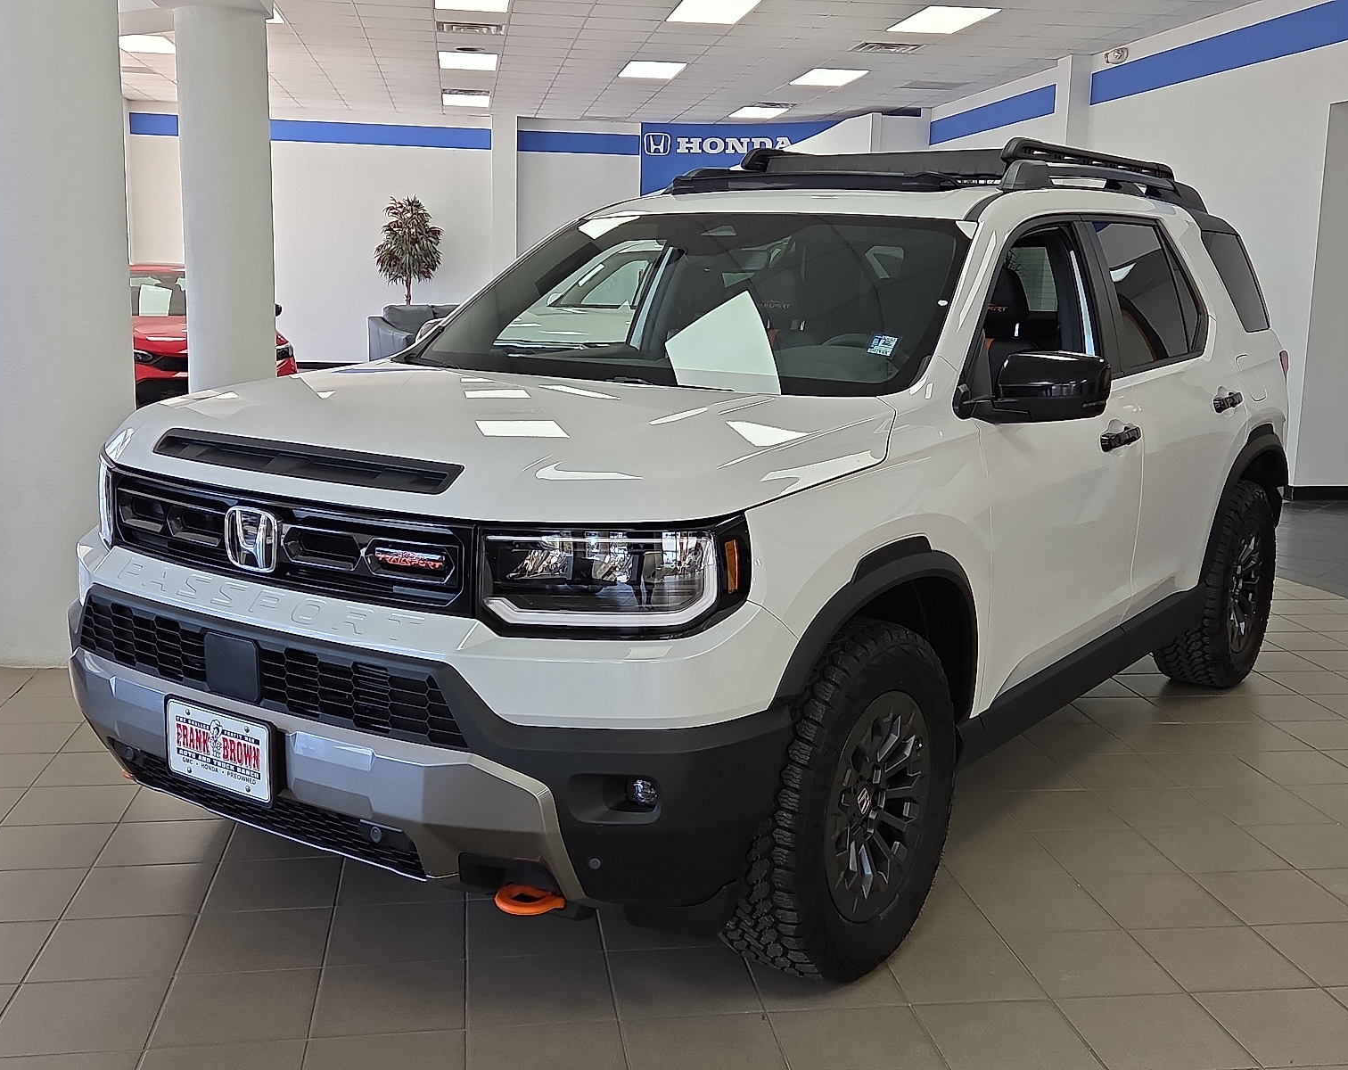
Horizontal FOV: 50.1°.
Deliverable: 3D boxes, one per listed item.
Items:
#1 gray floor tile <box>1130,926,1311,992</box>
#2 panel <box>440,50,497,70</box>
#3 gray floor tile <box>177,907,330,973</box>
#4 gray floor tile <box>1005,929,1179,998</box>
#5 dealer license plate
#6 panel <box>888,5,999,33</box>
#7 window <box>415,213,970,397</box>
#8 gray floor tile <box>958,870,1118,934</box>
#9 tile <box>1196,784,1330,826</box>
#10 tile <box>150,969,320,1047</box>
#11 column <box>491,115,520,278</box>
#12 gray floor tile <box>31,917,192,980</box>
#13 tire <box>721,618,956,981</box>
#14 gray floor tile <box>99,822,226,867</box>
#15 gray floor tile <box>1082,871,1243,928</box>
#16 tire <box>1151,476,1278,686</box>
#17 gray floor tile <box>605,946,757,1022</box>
[{"bbox_3d":[1.225,0.953,3.237,0.300,0.010,0.296,0,11,-8],"label":"gray floor tile"},{"bbox_3d":[-2.053,-4.752,14.436,0.580,0.060,1.190,0,11,-8],"label":"panel"},{"bbox_3d":[-0.924,0.905,3.208,0.300,0.010,0.300,0,11,-8],"label":"gray floor tile"},{"bbox_3d":[0.922,0.956,3.203,0.300,0.010,0.300,0,11,-8],"label":"gray floor tile"},{"bbox_3d":[-0.891,0.421,2.828,0.306,0.155,0.012,8,12,34],"label":"dealer license plate"},{"bbox_3d":[2.121,-4.083,11.367,0.600,0.060,1.200,0,11,-8],"label":"panel"},{"bbox_3d":[0.039,-0.652,3.946,1.640,0.122,0.845,9,50,35],"label":"window"},{"bbox_3d":[0.879,0.898,3.482,0.300,0.010,0.296,0,11,-8],"label":"gray floor tile"},{"bbox_3d":[1.696,0.785,4.171,0.300,0.010,0.300,0,11,-8],"label":"tile"},{"bbox_3d":[-0.885,0.964,2.942,0.300,0.010,0.300,0,11,-8],"label":"tile"},{"bbox_3d":[-2.337,-4.002,19.895,0.358,3.430,0.300,0,11,-8],"label":"column"},{"bbox_3d":[-1.225,0.908,3.158,0.300,0.010,0.300,0,11,-8],"label":"gray floor tile"},{"bbox_3d":[0.333,0.549,3.120,0.280,0.780,0.780,9,13,35],"label":"tire"},{"bbox_3d":[-1.304,0.797,3.717,0.300,0.010,0.292,0,11,-8],"label":"gray floor tile"},{"bbox_3d":[1.177,0.895,3.513,0.300,0.010,0.300,0,11,-8],"label":"gray floor tile"},{"bbox_3d":[2.041,0.170,5.430,0.280,0.785,0.785,9,13,35],"label":"tire"},{"bbox_3d":[0.020,0.952,3.046,0.300,0.010,0.292,0,11,-8],"label":"gray floor tile"}]

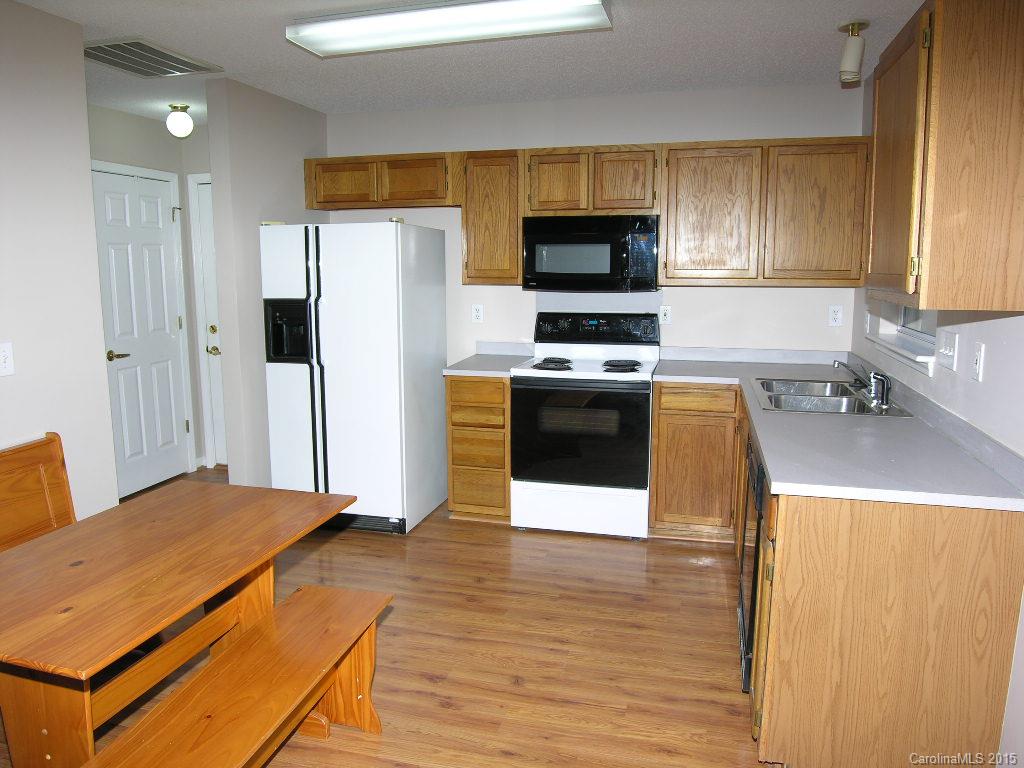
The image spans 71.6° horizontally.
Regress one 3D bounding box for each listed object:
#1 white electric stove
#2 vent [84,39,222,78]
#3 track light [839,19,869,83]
[{"bbox_3d":[0.438,0.208,4.115,0.761,1.196,0.675,3,9,15],"label":"white electric stove"},{"bbox_3d":[-1.751,-1.547,3.396,0.485,0.020,0.545,3,9,15],"label":"vent"},{"bbox_3d":[1.394,-1.350,2.914,0.124,0.235,0.124,3,9,15],"label":"track light"}]

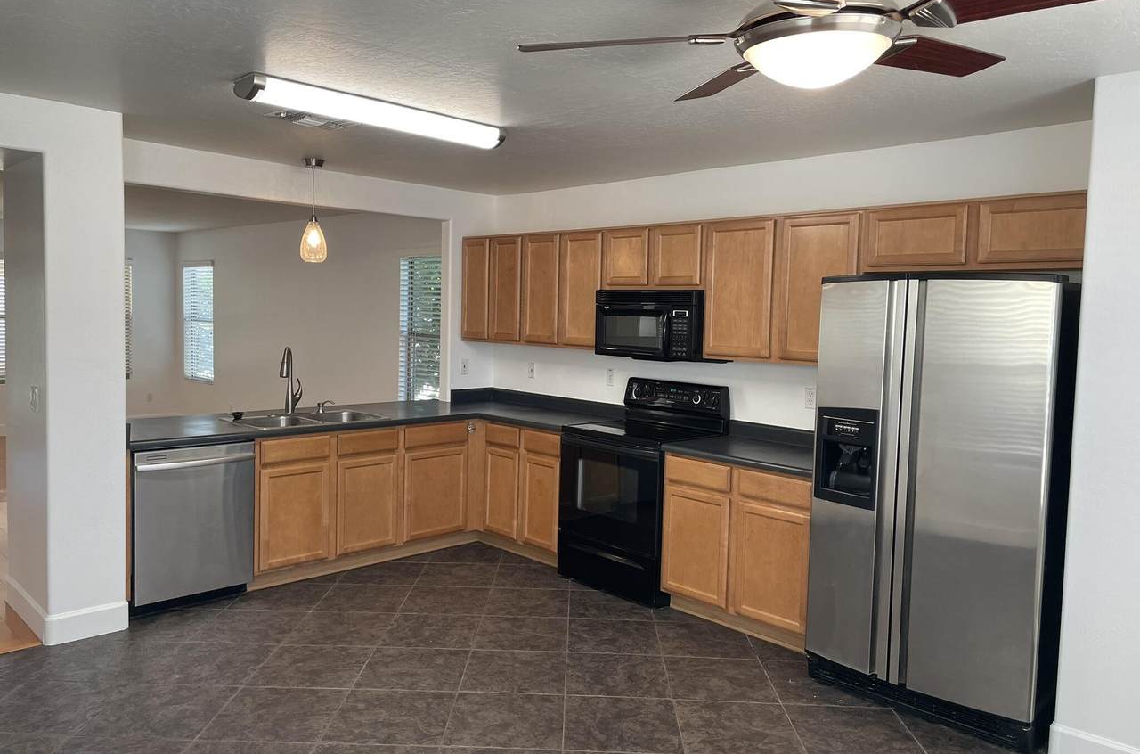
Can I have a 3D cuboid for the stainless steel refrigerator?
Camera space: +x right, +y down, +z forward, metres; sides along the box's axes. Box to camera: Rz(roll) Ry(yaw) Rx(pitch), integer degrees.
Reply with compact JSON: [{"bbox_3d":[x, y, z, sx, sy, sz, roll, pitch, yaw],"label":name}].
[{"bbox_3d":[1.639,0.477,3.647,0.840,1.780,0.920,-3,6,-44],"label":"stainless steel refrigerator"}]

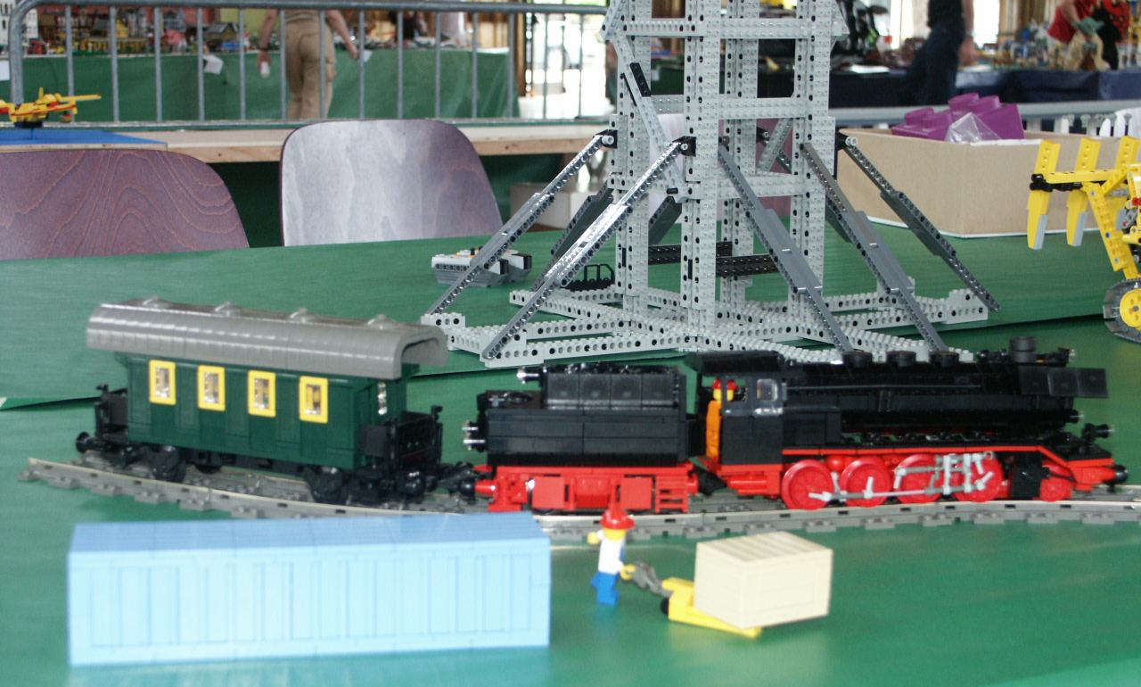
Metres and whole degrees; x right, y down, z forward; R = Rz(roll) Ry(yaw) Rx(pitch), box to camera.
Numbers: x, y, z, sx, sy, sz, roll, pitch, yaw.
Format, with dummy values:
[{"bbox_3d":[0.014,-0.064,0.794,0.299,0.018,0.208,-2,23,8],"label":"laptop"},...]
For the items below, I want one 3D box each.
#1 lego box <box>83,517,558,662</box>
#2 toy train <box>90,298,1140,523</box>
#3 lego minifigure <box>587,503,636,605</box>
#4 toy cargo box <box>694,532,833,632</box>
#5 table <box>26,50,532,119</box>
[{"bbox_3d":[-0.107,0.100,0.752,0.192,0.046,0.044,-1,10,-11],"label":"lego box"},{"bbox_3d":[0.014,0.033,0.976,0.590,0.094,0.145,1,9,0],"label":"toy train"},{"bbox_3d":[0.018,0.092,0.793,0.021,0.042,0.024,3,10,11],"label":"lego minifigure"},{"bbox_3d":[0.083,0.101,0.778,0.048,0.029,0.033,-5,11,-33],"label":"toy cargo box"},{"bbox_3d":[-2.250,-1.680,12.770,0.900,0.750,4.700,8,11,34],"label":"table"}]

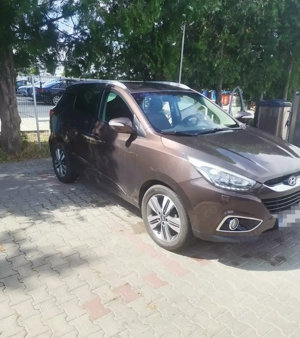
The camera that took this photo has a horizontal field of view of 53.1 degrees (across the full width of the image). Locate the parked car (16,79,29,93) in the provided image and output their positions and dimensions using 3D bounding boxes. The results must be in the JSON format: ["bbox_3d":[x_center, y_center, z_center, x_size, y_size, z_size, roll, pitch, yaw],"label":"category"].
[{"bbox_3d":[-15.389,-9.360,34.500,4.300,1.520,1.800,-13,21,-41],"label":"parked car"}]

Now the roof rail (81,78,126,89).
[{"bbox_3d":[-0.746,-1.199,4.237,0.070,0.110,1.500,-11,19,-35],"label":"roof rail"}]

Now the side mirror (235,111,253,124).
[{"bbox_3d":[1.312,-0.720,4.200,0.250,0.165,0.130,-11,19,-35],"label":"side mirror"}]

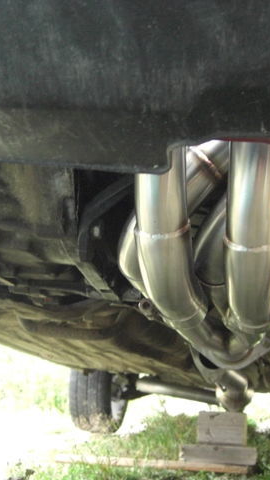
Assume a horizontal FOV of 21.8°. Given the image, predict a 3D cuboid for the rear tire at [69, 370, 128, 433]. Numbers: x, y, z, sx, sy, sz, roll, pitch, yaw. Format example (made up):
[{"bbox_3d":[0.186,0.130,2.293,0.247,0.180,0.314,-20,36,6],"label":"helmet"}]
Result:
[{"bbox_3d":[-0.168,0.678,3.530,0.200,0.565,0.565,-2,-10,9],"label":"rear tire"}]

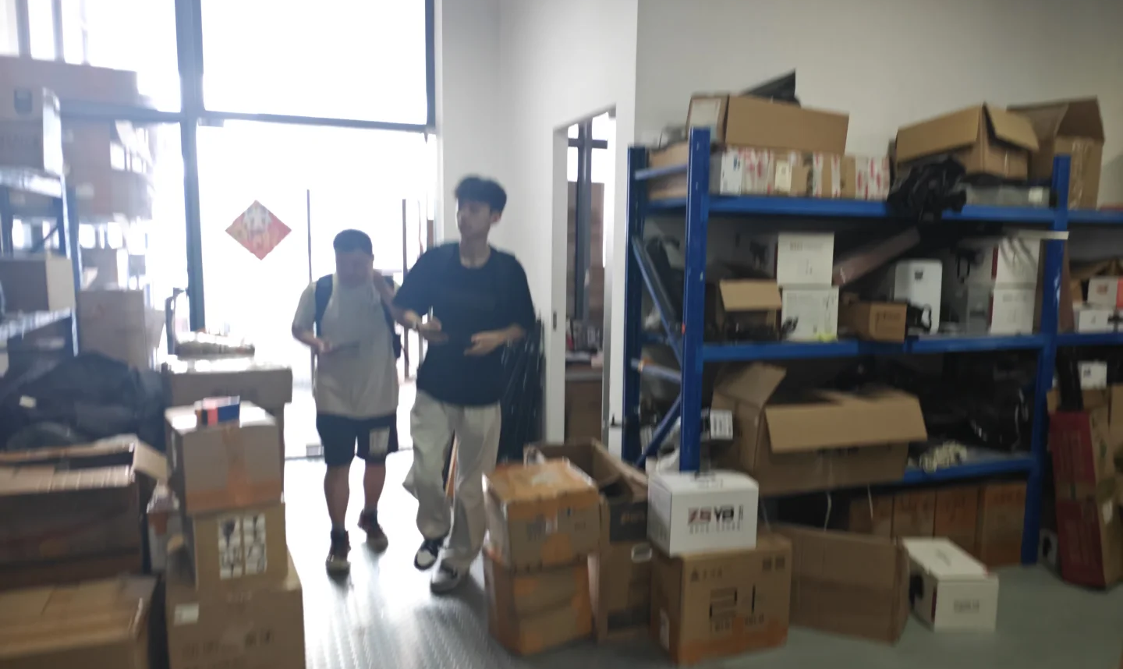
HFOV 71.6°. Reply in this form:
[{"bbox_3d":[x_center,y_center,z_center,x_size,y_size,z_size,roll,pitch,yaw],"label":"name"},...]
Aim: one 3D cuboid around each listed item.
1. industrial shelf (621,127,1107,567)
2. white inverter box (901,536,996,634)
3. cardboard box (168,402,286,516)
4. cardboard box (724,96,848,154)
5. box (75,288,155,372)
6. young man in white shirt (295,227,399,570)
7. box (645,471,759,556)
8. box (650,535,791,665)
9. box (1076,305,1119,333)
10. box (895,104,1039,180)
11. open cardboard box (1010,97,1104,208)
[{"bbox_3d":[1.338,0.142,3.637,2.023,1.971,0.566,-2,7,-20],"label":"industrial shelf"},{"bbox_3d":[1.628,1.059,3.296,0.232,0.228,0.378,1,6,3],"label":"white inverter box"},{"bbox_3d":[-1.064,0.375,2.447,0.275,0.231,0.378,-3,7,-31],"label":"cardboard box"},{"bbox_3d":[0.901,-0.866,3.335,0.740,0.189,0.234,-3,7,-32],"label":"cardboard box"},{"bbox_3d":[-1.774,-0.019,3.099,0.242,0.347,0.242,-2,7,-25],"label":"box"},{"bbox_3d":[-0.996,0.296,3.697,0.498,1.601,0.438,1,6,-1],"label":"young man in white shirt"},{"bbox_3d":[0.535,0.676,2.974,0.353,0.242,0.219,-1,7,-17],"label":"box"},{"bbox_3d":[0.613,0.993,3.028,0.480,0.397,0.249,-2,7,-21],"label":"box"},{"bbox_3d":[2.618,-0.076,3.958,0.263,0.115,0.227,-2,7,-20],"label":"box"},{"bbox_3d":[1.985,-0.926,3.838,0.355,0.294,0.498,-2,7,-25],"label":"box"},{"bbox_3d":[2.473,-0.880,3.926,0.325,0.528,0.355,-2,7,-22],"label":"open cardboard box"}]

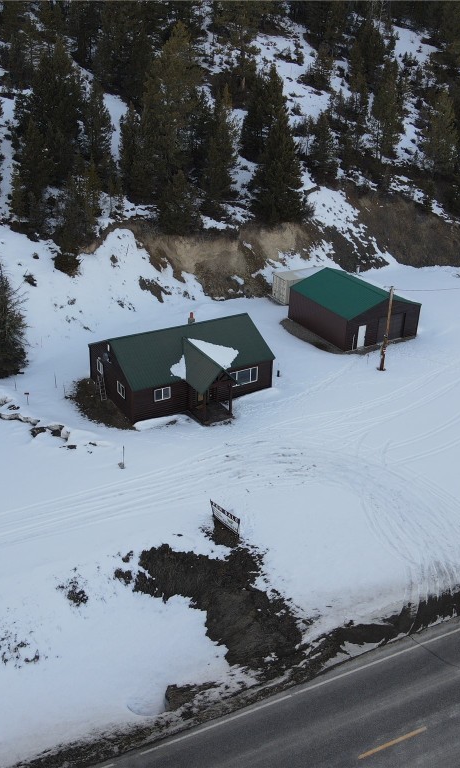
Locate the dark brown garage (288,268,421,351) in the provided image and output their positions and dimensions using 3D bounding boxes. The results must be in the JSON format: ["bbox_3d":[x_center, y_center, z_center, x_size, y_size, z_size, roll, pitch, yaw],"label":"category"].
[{"bbox_3d":[11.685,-7.453,67.124,8.249,4.465,9.246,-13,30,-26],"label":"dark brown garage"}]

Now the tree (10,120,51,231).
[{"bbox_3d":[-18.419,-19.148,65.588,3.695,9.651,3.695,-5,28,-14],"label":"tree"}]

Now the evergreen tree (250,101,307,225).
[{"bbox_3d":[5.460,-23.740,76.917,6.197,13.006,6.197,1,27,0],"label":"evergreen tree"}]

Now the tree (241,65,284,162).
[{"bbox_3d":[4.210,-35.202,91.976,5.841,11.050,5.841,2,26,2],"label":"tree"}]

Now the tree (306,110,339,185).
[{"bbox_3d":[10.554,-26.960,81.027,3.652,7.749,3.652,5,28,6],"label":"tree"}]

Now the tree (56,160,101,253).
[{"bbox_3d":[-14.695,-17.323,68.869,4.330,8.222,4.330,-4,27,-11],"label":"tree"}]

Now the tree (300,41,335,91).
[{"bbox_3d":[12.345,-44.073,98.982,4.760,6.376,4.760,1,27,0],"label":"tree"}]

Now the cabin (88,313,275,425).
[{"bbox_3d":[-3.105,-1.921,53.253,11.600,5.100,10.800,-14,31,-28],"label":"cabin"}]

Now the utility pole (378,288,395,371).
[{"bbox_3d":[12.849,-4.364,57.935,0.360,7.300,0.360,1,27,0],"label":"utility pole"}]

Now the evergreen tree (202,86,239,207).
[{"bbox_3d":[-0.986,-24.369,73.357,3.719,11.601,3.719,1,28,-1],"label":"evergreen tree"}]

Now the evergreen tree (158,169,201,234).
[{"bbox_3d":[-5.485,-19.922,77.119,4.528,6.553,4.528,0,26,-4],"label":"evergreen tree"}]

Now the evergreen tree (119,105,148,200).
[{"bbox_3d":[-9.770,-23.358,71.902,3.038,9.083,3.038,-2,28,-7],"label":"evergreen tree"}]

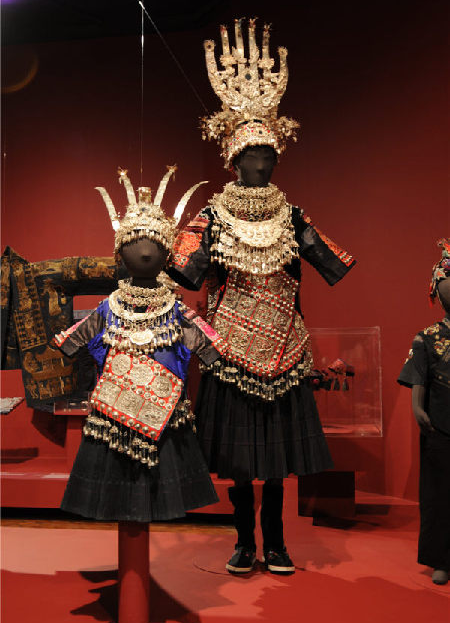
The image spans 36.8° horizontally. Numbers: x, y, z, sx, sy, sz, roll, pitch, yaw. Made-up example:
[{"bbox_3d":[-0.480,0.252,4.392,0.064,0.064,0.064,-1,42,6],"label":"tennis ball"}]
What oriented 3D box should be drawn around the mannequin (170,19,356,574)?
[{"bbox_3d":[0.140,-0.090,2.540,0.700,2.040,0.460,1,-2,-12],"label":"mannequin"}]

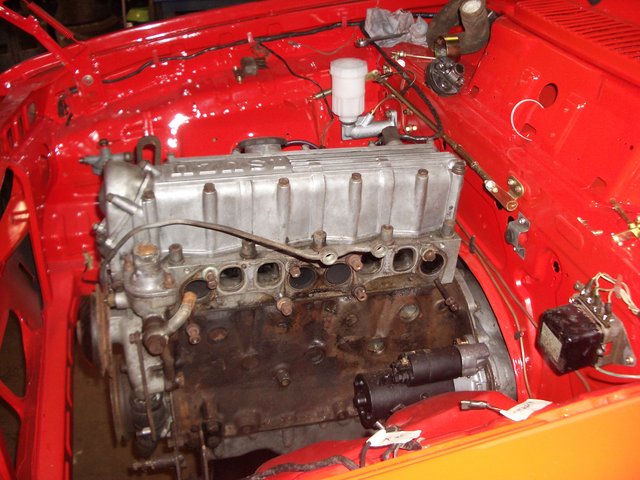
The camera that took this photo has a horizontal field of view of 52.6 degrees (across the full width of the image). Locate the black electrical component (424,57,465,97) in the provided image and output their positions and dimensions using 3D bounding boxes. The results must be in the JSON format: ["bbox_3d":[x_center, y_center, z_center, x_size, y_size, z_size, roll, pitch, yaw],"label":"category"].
[{"bbox_3d":[0.224,-0.293,1.160,0.063,0.062,0.046,-11,32,-15],"label":"black electrical component"}]

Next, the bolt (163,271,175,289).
[{"bbox_3d":[-0.188,0.049,0.801,0.014,0.017,0.014,-6,27,-13],"label":"bolt"}]

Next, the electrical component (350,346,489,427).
[{"bbox_3d":[0.154,0.215,0.962,0.185,0.110,0.085,-5,28,-14],"label":"electrical component"}]

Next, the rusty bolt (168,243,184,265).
[{"bbox_3d":[-0.187,0.018,0.842,0.018,0.024,0.018,-5,28,-14],"label":"rusty bolt"}]

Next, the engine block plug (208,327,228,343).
[{"bbox_3d":[-0.143,0.133,0.910,0.029,0.029,0.008,-5,36,-11],"label":"engine block plug"}]

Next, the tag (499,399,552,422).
[{"bbox_3d":[0.164,0.132,0.511,0.042,0.006,0.017,-20,69,-18],"label":"tag"}]

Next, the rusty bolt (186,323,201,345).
[{"bbox_3d":[-0.164,0.121,0.838,0.016,0.016,0.026,-6,27,-13],"label":"rusty bolt"}]

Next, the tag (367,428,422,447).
[{"bbox_3d":[0.059,0.156,0.510,0.042,0.005,0.012,-9,53,-11],"label":"tag"}]

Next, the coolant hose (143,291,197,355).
[{"bbox_3d":[-0.184,0.100,0.787,0.060,0.054,0.050,-9,31,-11],"label":"coolant hose"}]

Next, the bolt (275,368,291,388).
[{"bbox_3d":[-0.055,0.203,0.948,0.017,0.017,0.022,-5,28,-14],"label":"bolt"}]

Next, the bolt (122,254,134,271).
[{"bbox_3d":[-0.247,0.029,0.835,0.012,0.020,0.012,-5,28,-14],"label":"bolt"}]

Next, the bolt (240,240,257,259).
[{"bbox_3d":[-0.096,0.013,0.867,0.018,0.022,0.018,-5,28,-14],"label":"bolt"}]

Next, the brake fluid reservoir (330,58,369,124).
[{"bbox_3d":[0.053,-0.269,1.170,0.066,0.110,0.066,-1,28,0],"label":"brake fluid reservoir"}]

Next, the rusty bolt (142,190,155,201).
[{"bbox_3d":[-0.212,-0.055,0.800,0.014,0.009,0.014,-6,27,-13],"label":"rusty bolt"}]

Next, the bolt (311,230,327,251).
[{"bbox_3d":[-0.002,0.001,0.858,0.019,0.021,0.019,-6,27,-13],"label":"bolt"}]

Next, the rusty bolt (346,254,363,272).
[{"bbox_3d":[0.047,0.032,0.887,0.017,0.017,0.024,-5,28,-14],"label":"rusty bolt"}]

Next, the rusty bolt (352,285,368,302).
[{"bbox_3d":[0.057,0.076,0.916,0.017,0.017,0.022,-5,28,-14],"label":"rusty bolt"}]

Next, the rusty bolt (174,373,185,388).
[{"bbox_3d":[-0.190,0.190,0.876,0.013,0.015,0.016,-6,27,-13],"label":"rusty bolt"}]

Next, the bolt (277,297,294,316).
[{"bbox_3d":[-0.047,0.091,0.888,0.018,0.018,0.026,-5,28,-14],"label":"bolt"}]

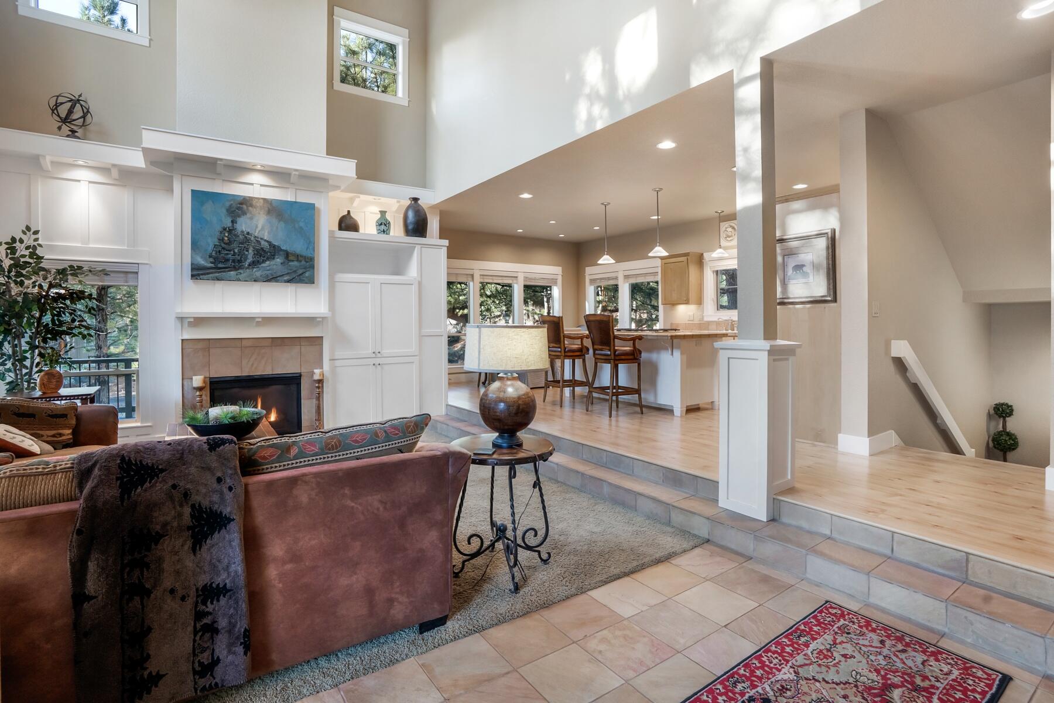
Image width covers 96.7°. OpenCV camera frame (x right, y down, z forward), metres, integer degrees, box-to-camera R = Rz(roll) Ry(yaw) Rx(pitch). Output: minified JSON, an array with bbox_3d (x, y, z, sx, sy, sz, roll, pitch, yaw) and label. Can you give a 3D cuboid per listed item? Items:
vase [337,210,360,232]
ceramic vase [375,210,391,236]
[{"bbox_3d":[-2.235,-1.620,5.880,0.265,0.305,0.265,-2,3,-32],"label":"vase"},{"bbox_3d":[-1.870,-1.655,6.100,0.195,0.345,0.195,-2,3,-32],"label":"ceramic vase"}]

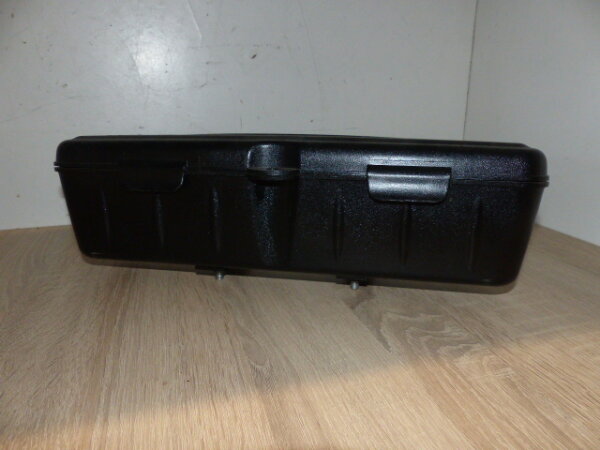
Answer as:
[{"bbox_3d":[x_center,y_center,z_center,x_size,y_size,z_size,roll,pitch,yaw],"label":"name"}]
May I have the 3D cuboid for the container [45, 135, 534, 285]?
[{"bbox_3d":[-0.001,-0.027,0.438,0.385,0.122,0.188,3,14,11],"label":"container"}]

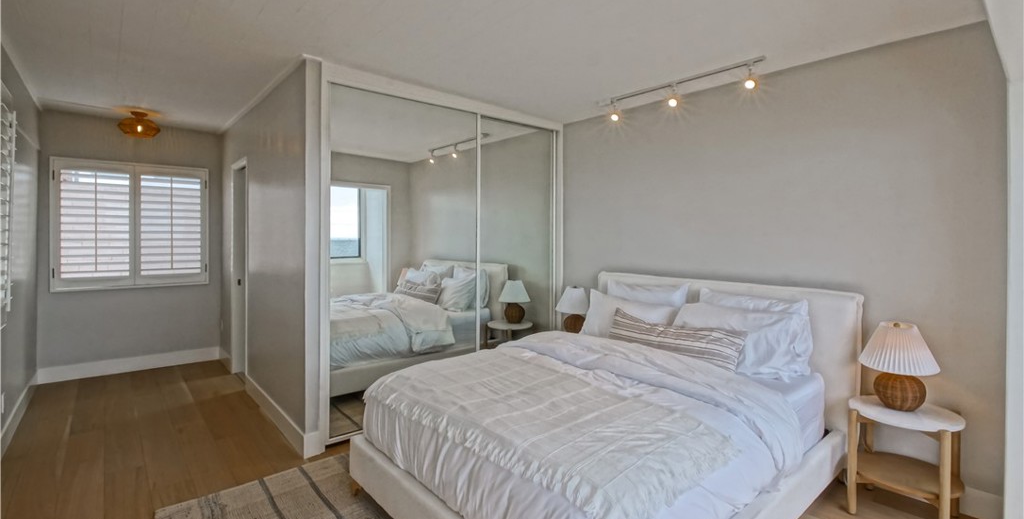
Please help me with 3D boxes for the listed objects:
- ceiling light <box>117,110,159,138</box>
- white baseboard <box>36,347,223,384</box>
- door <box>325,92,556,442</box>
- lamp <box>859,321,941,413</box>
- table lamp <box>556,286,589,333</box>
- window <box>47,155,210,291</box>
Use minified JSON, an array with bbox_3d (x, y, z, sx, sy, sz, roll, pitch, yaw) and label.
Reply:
[{"bbox_3d":[-3.396,-1.236,3.891,0.290,0.210,0.290,-1,2,-35],"label":"ceiling light"},{"bbox_3d":[-3.722,1.032,4.240,1.360,0.142,0.020,-1,2,-35],"label":"white baseboard"},{"bbox_3d":[-0.366,-0.011,3.376,2.120,2.270,0.070,-1,2,-41],"label":"door"},{"bbox_3d":[1.862,0.510,2.055,0.290,0.407,0.290,-1,2,-43],"label":"lamp"},{"bbox_3d":[0.516,0.434,3.521,0.290,0.405,0.290,0,2,0],"label":"table lamp"},{"bbox_3d":[-3.726,-0.341,4.226,1.180,1.230,0.080,-1,2,-35],"label":"window"}]

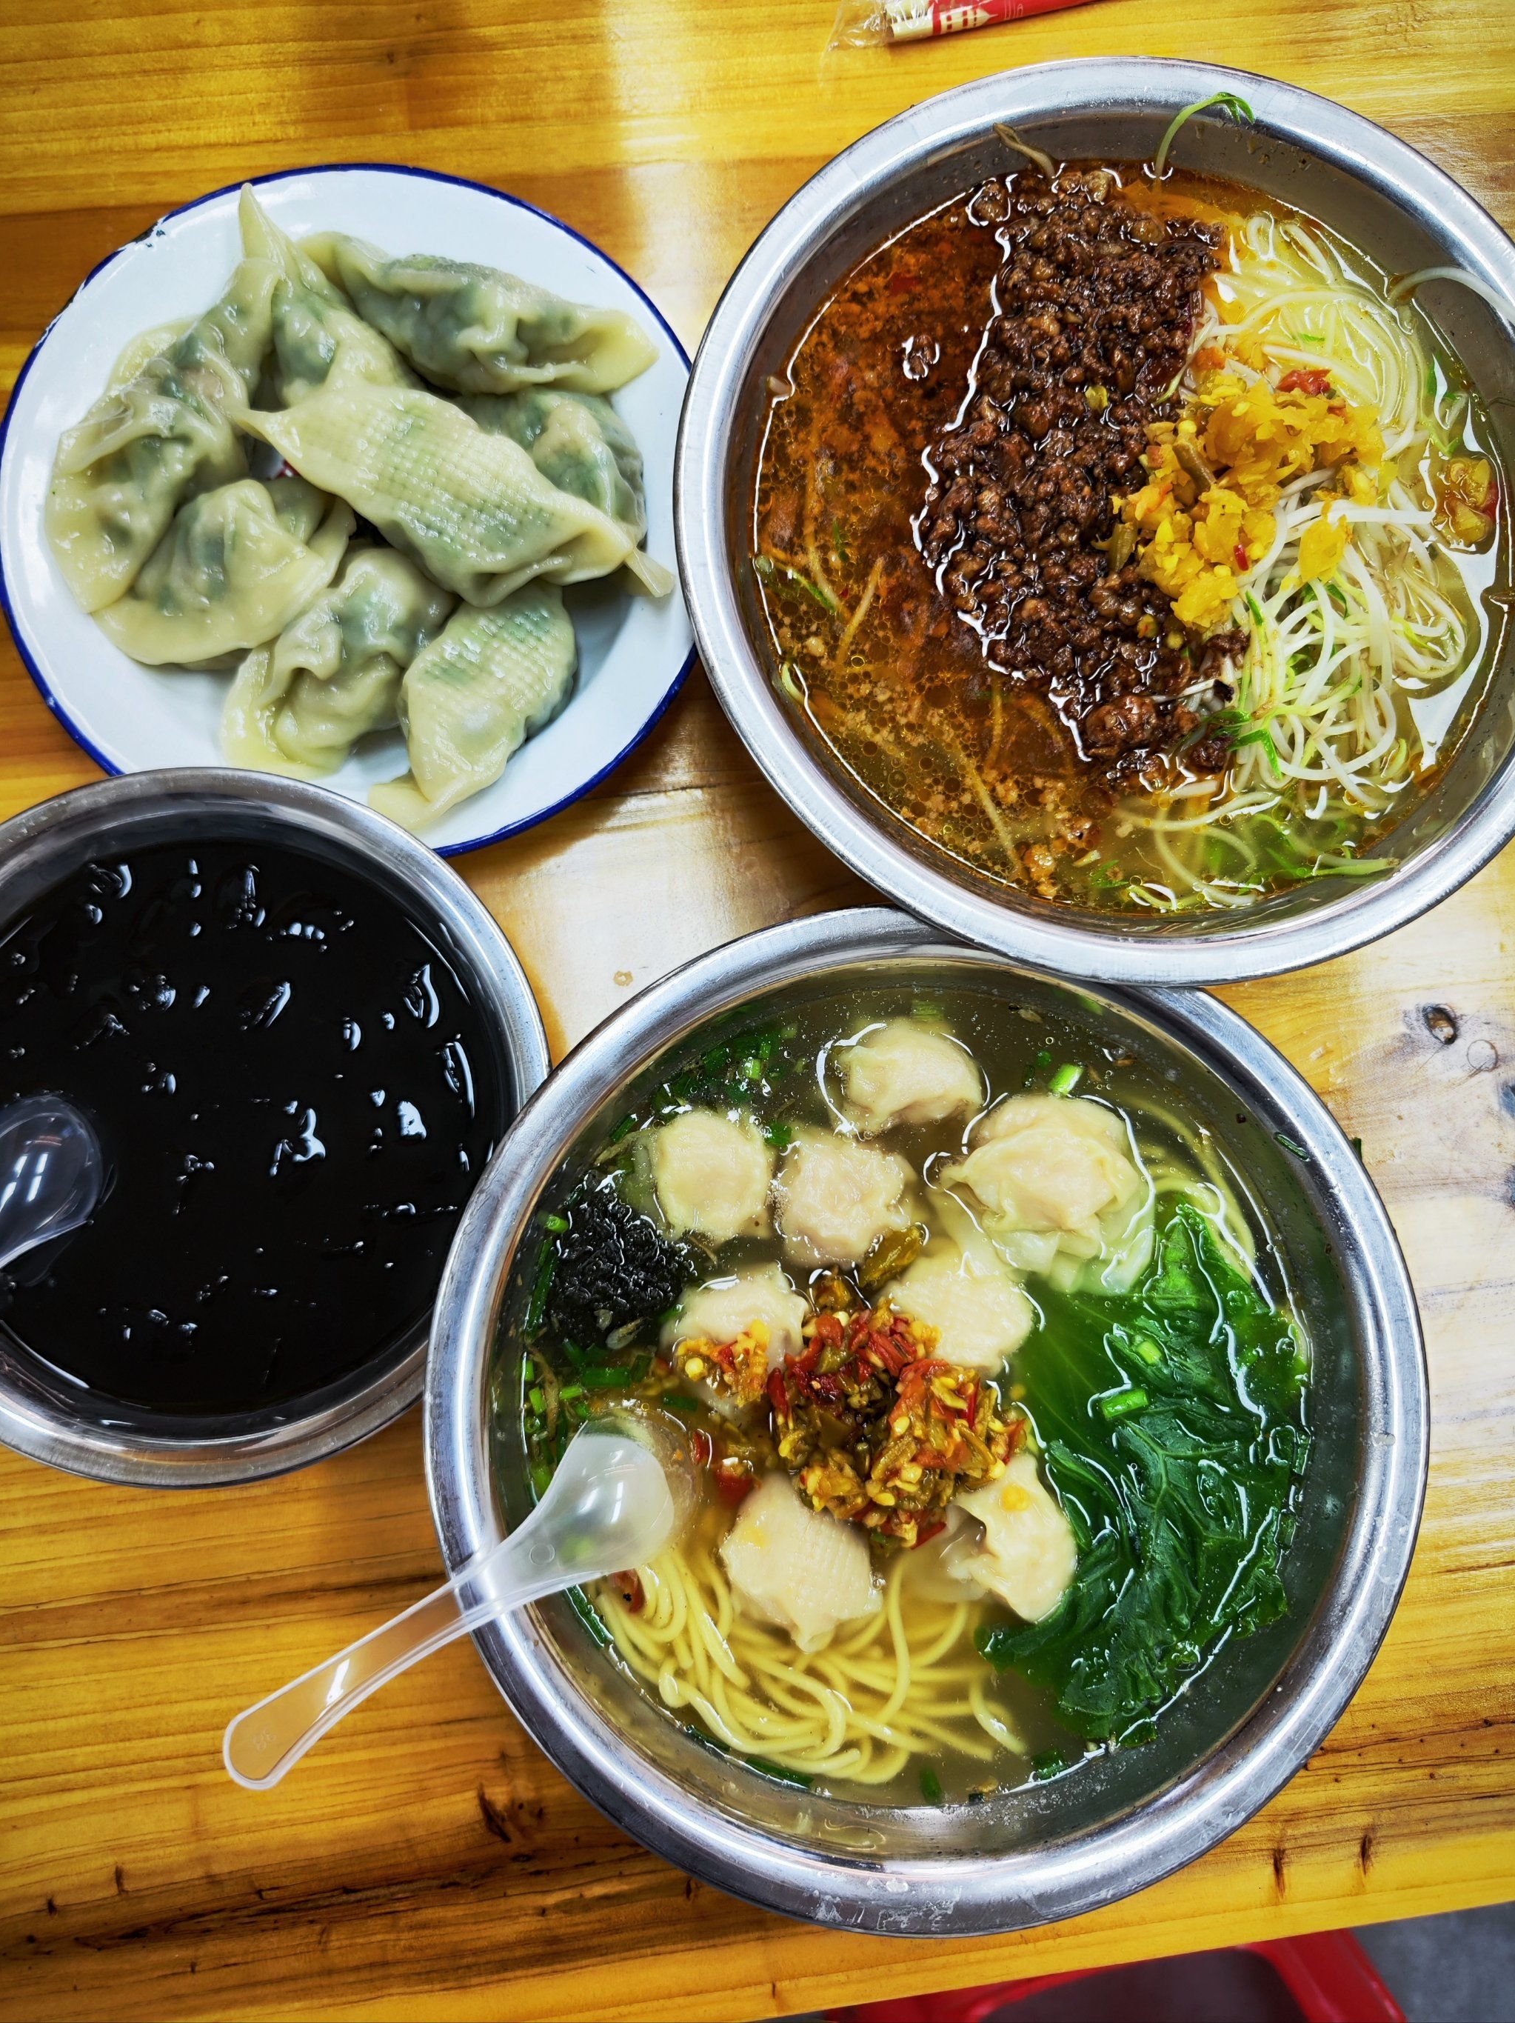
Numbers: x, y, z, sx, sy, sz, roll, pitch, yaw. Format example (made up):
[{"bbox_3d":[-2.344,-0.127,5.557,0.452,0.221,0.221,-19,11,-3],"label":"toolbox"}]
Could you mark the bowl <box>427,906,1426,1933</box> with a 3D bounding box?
[{"bbox_3d":[0.040,0.095,0.365,0.236,0.076,0.236,0,85,-2],"label":"bowl"}]

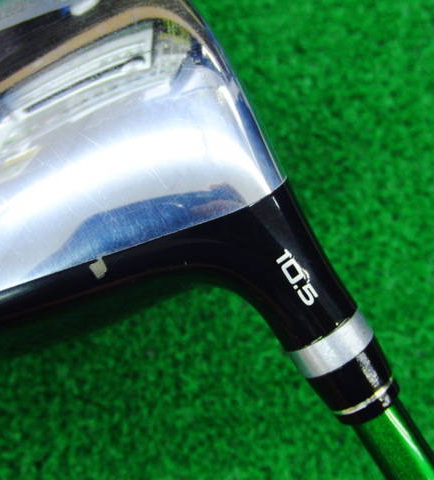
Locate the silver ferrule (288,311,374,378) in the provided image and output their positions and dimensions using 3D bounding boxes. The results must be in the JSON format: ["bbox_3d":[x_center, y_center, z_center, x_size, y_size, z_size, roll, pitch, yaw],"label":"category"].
[{"bbox_3d":[0.019,0.017,0.115,0.014,0.014,0.005,-33,94,0],"label":"silver ferrule"}]

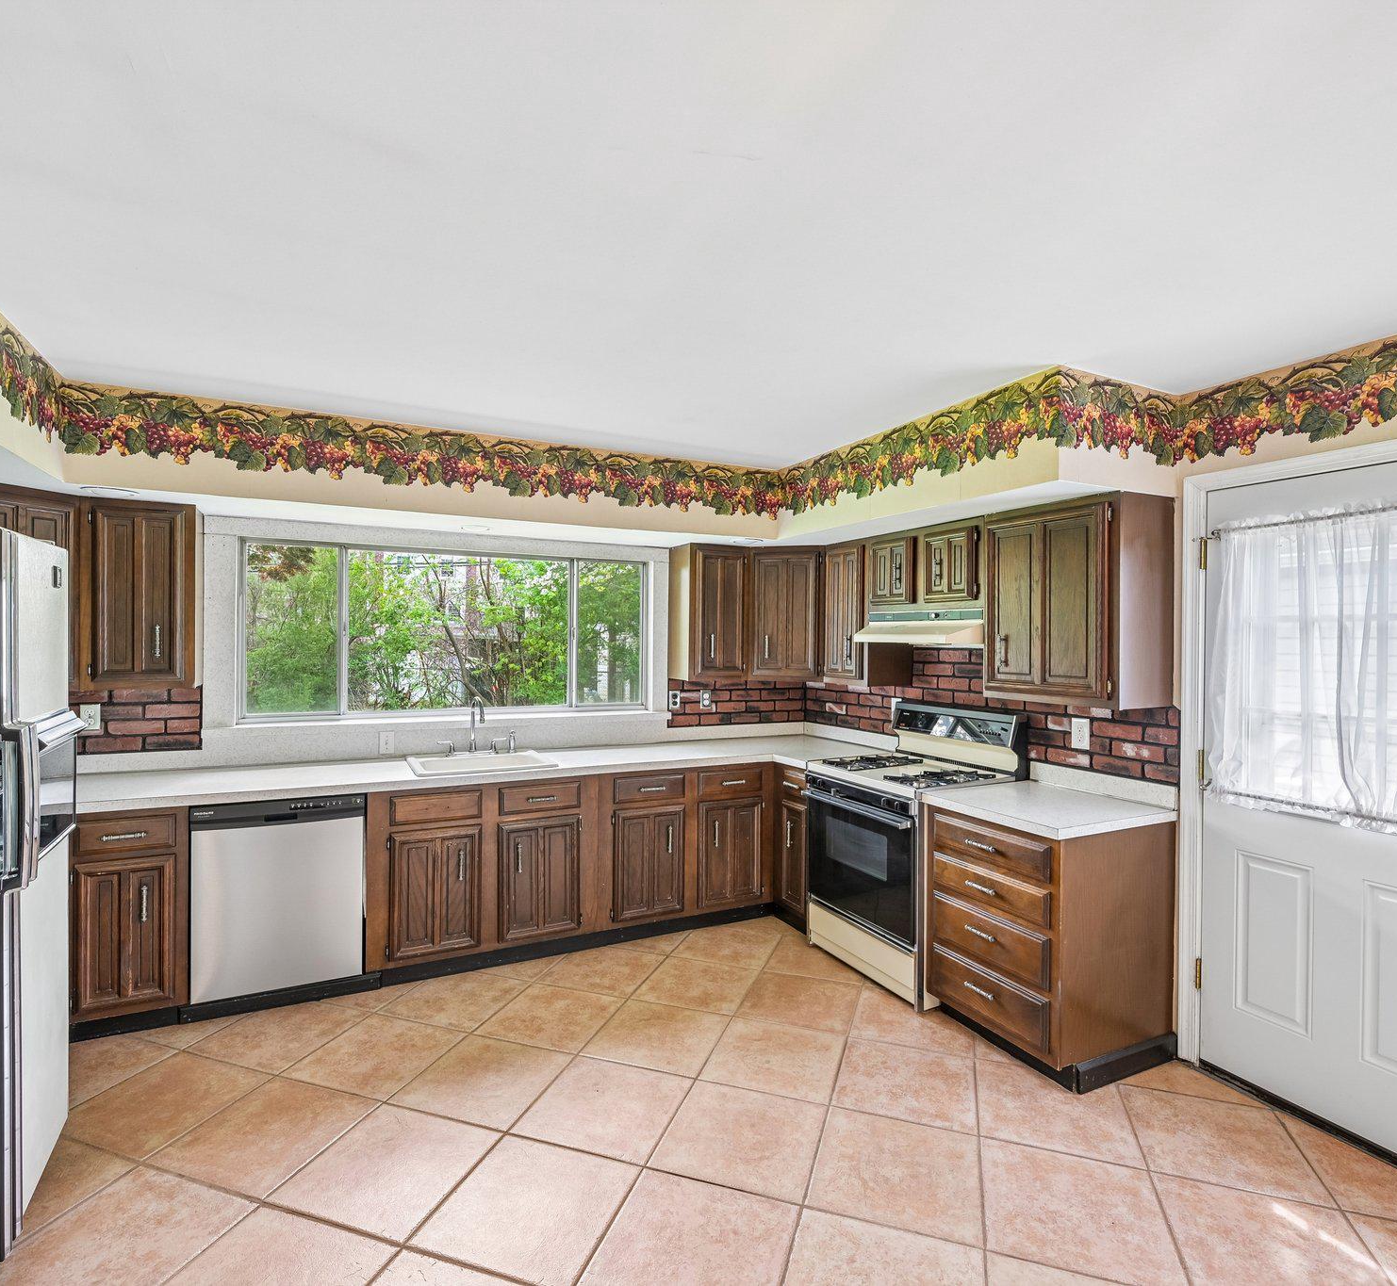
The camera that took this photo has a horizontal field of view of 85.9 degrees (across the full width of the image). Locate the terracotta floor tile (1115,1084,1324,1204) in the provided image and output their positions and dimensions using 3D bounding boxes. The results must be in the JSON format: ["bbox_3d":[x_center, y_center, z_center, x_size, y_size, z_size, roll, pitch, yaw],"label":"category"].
[{"bbox_3d":[1.583,1.521,2.293,0.452,0.010,0.452,0,0,19],"label":"terracotta floor tile"}]

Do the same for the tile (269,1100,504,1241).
[{"bbox_3d":[-0.885,1.520,2.174,0.457,0.010,0.457,0,0,19],"label":"tile"}]

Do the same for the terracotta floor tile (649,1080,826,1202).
[{"bbox_3d":[0.141,1.525,2.315,0.457,0.010,0.457,0,0,19],"label":"terracotta floor tile"}]

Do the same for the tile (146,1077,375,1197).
[{"bbox_3d":[-1.322,1.515,2.324,0.455,0.010,0.455,1,0,19],"label":"tile"}]

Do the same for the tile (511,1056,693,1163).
[{"bbox_3d":[-0.298,1.522,2.464,0.457,0.010,0.457,0,0,19],"label":"tile"}]

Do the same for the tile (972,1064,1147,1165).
[{"bbox_3d":[1.163,1.538,2.465,0.455,0.010,0.455,1,0,19],"label":"tile"}]

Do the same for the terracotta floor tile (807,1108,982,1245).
[{"bbox_3d":[0.570,1.516,2.152,0.452,0.010,0.452,0,0,19],"label":"terracotta floor tile"}]

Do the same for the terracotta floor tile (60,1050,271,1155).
[{"bbox_3d":[-1.741,1.502,2.450,0.452,0.010,0.452,0,0,19],"label":"terracotta floor tile"}]

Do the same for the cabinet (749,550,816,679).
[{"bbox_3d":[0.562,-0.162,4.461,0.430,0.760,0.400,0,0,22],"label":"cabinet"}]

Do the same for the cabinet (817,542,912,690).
[{"bbox_3d":[0.931,-0.162,4.148,0.330,0.780,0.392,1,0,-27],"label":"cabinet"}]

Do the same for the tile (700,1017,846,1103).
[{"bbox_3d":[0.286,1.529,2.759,0.455,0.010,0.455,1,0,19],"label":"tile"}]

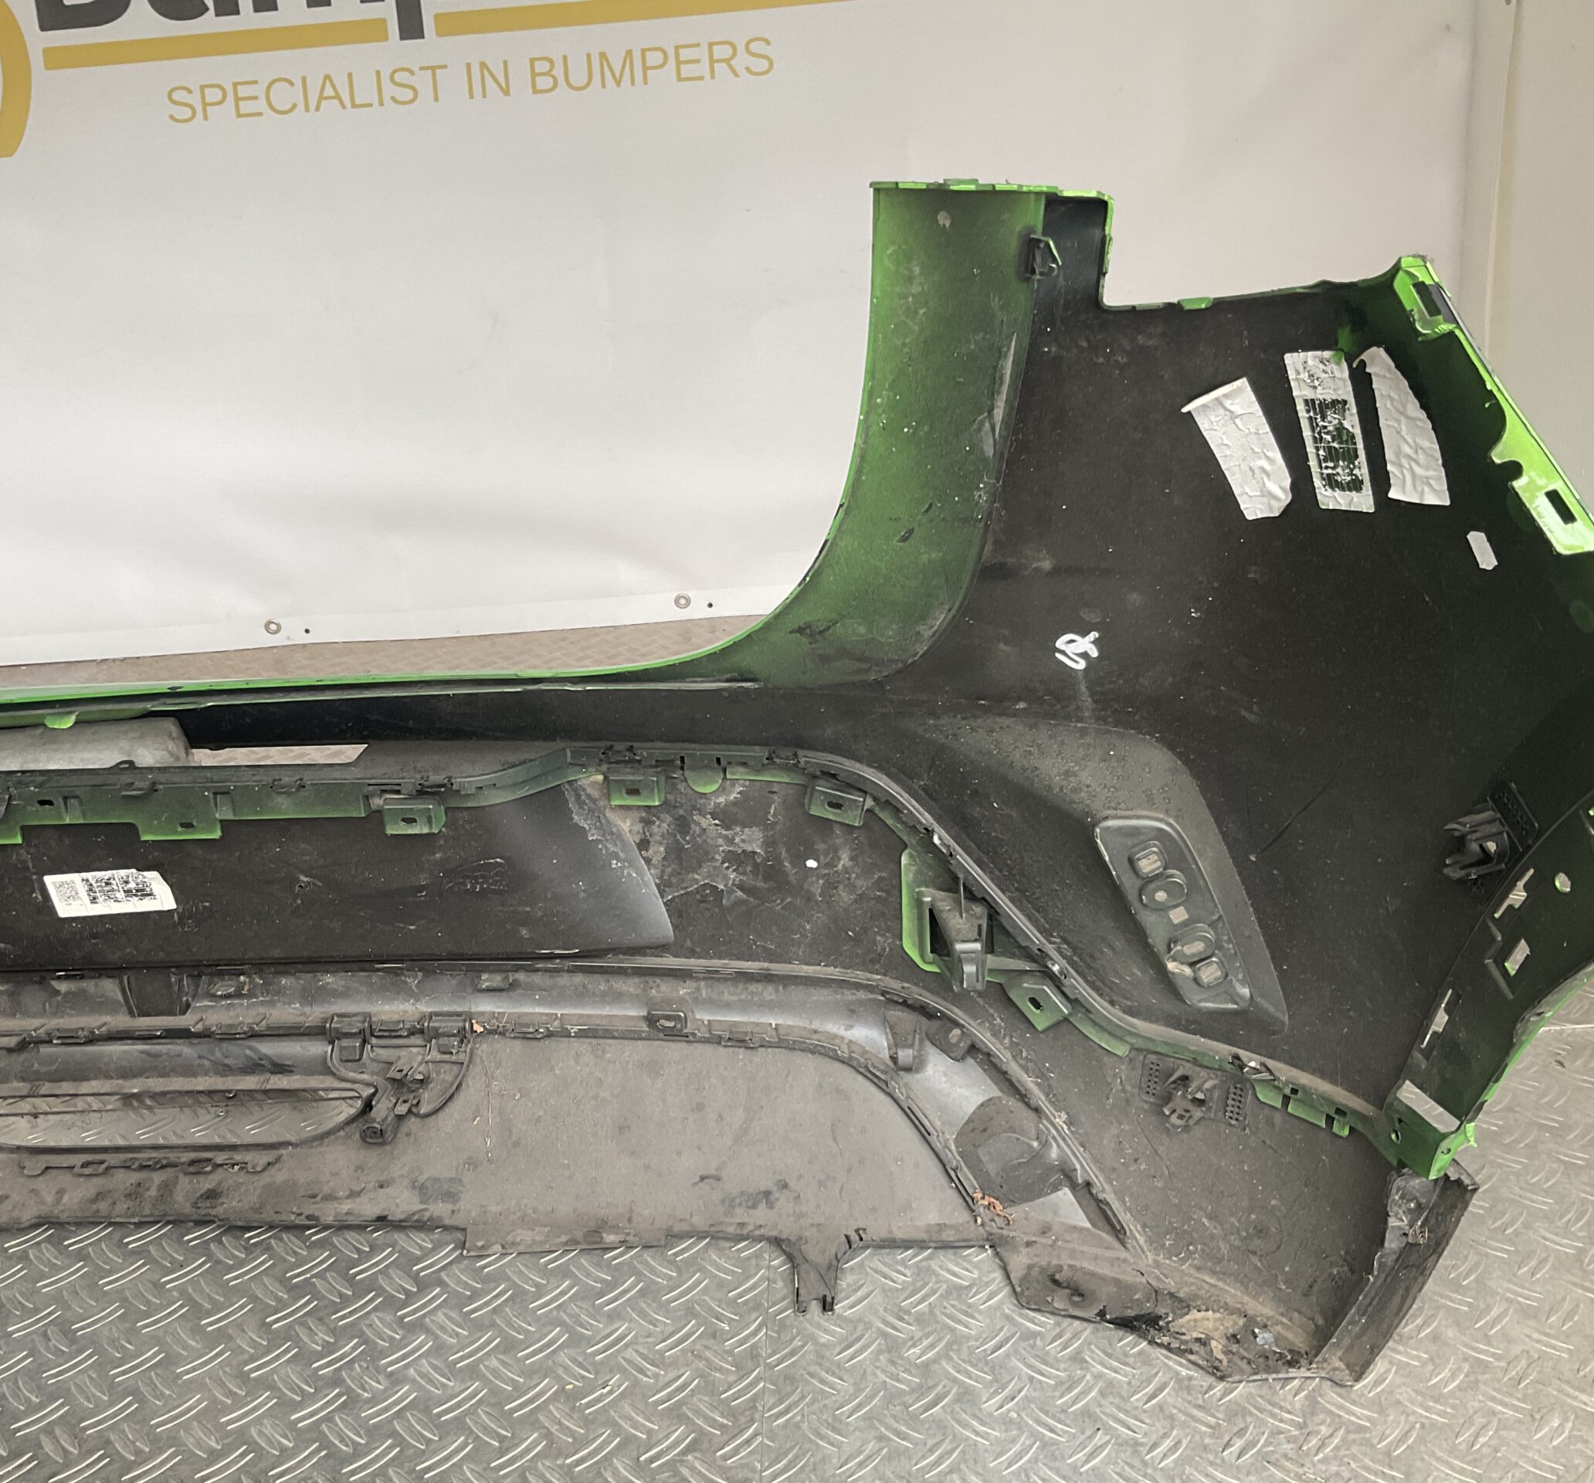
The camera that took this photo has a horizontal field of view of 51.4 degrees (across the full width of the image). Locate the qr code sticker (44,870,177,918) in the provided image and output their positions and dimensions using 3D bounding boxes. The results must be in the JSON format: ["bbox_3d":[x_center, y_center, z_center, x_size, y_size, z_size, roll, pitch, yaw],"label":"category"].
[{"bbox_3d":[-0.446,0.099,1.078,0.082,0.032,0.001,-5,27,7],"label":"qr code sticker"}]

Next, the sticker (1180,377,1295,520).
[{"bbox_3d":[0.232,-0.147,0.858,0.037,0.074,0.003,-20,18,37],"label":"sticker"}]

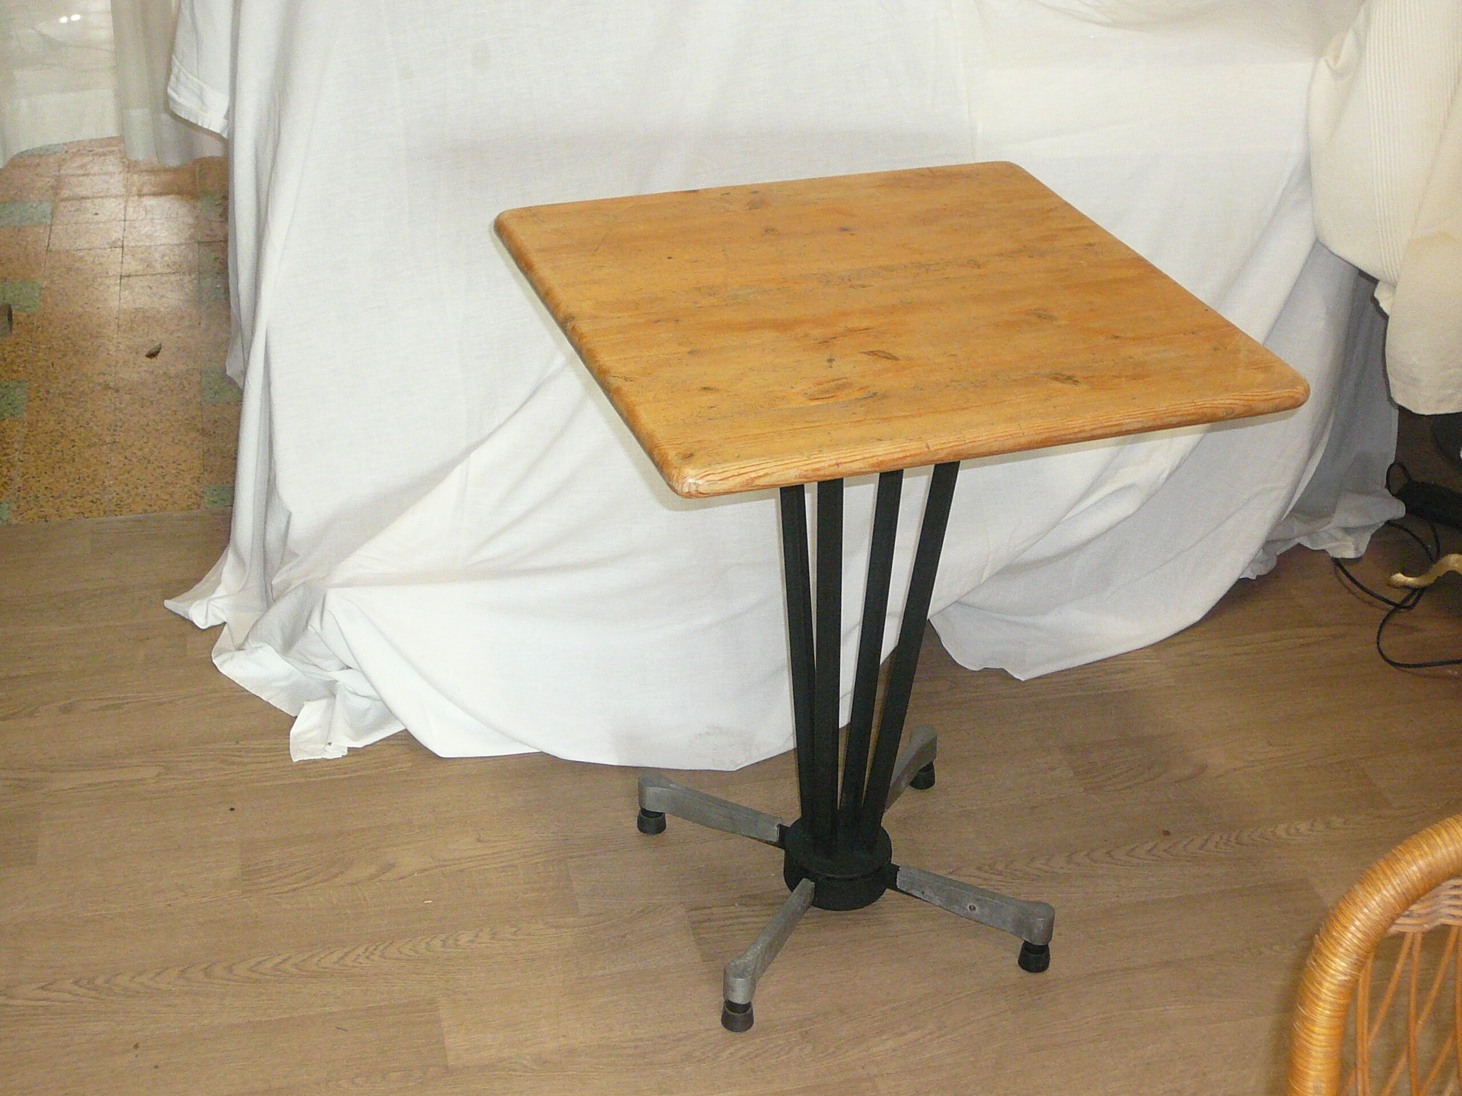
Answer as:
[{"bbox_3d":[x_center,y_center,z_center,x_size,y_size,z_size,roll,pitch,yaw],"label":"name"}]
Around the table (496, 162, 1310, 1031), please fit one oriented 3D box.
[{"bbox_3d":[0.125,0.072,2.145,0.593,0.740,0.603,-9,32,-18],"label":"table"}]

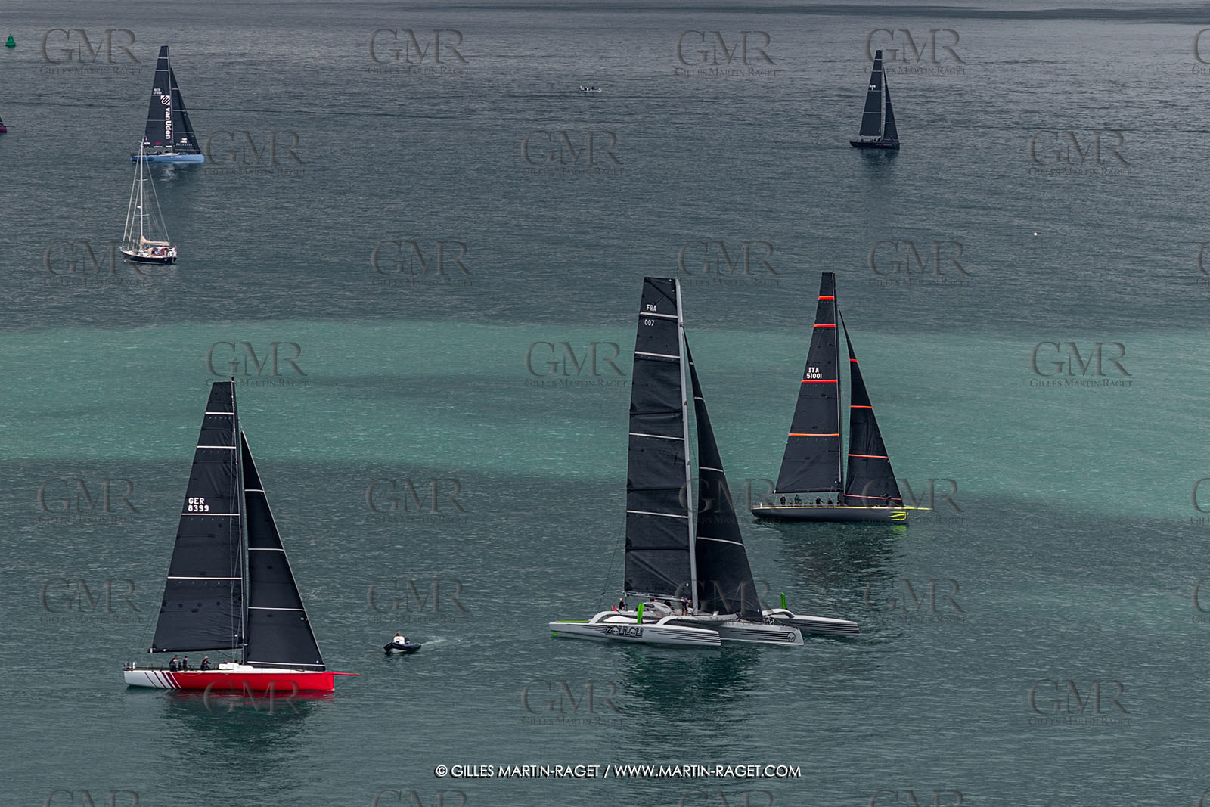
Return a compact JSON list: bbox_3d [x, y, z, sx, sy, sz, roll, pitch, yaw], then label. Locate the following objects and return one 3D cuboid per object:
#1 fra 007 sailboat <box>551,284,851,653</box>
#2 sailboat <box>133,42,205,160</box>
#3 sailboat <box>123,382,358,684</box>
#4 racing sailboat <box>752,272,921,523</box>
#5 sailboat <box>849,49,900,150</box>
[{"bbox_3d":[8.250,4.343,448.519,21.200,28.730,16.800,6,8,45],"label":"fra 007 sailboat"},{"bbox_3d":[-83.924,-57.422,1083.855,14.300,22.210,4.300,1,6,6],"label":"sailboat"},{"bbox_3d":[-27.330,9.723,422.806,17.600,23.170,4.450,1,6,8],"label":"sailboat"},{"bbox_3d":[22.418,-0.628,539.777,16.600,23.740,4.450,1,6,10],"label":"racing sailboat"},{"bbox_3d":[53.916,-60.613,1125.003,12.900,19.340,3.900,6,8,45],"label":"sailboat"}]

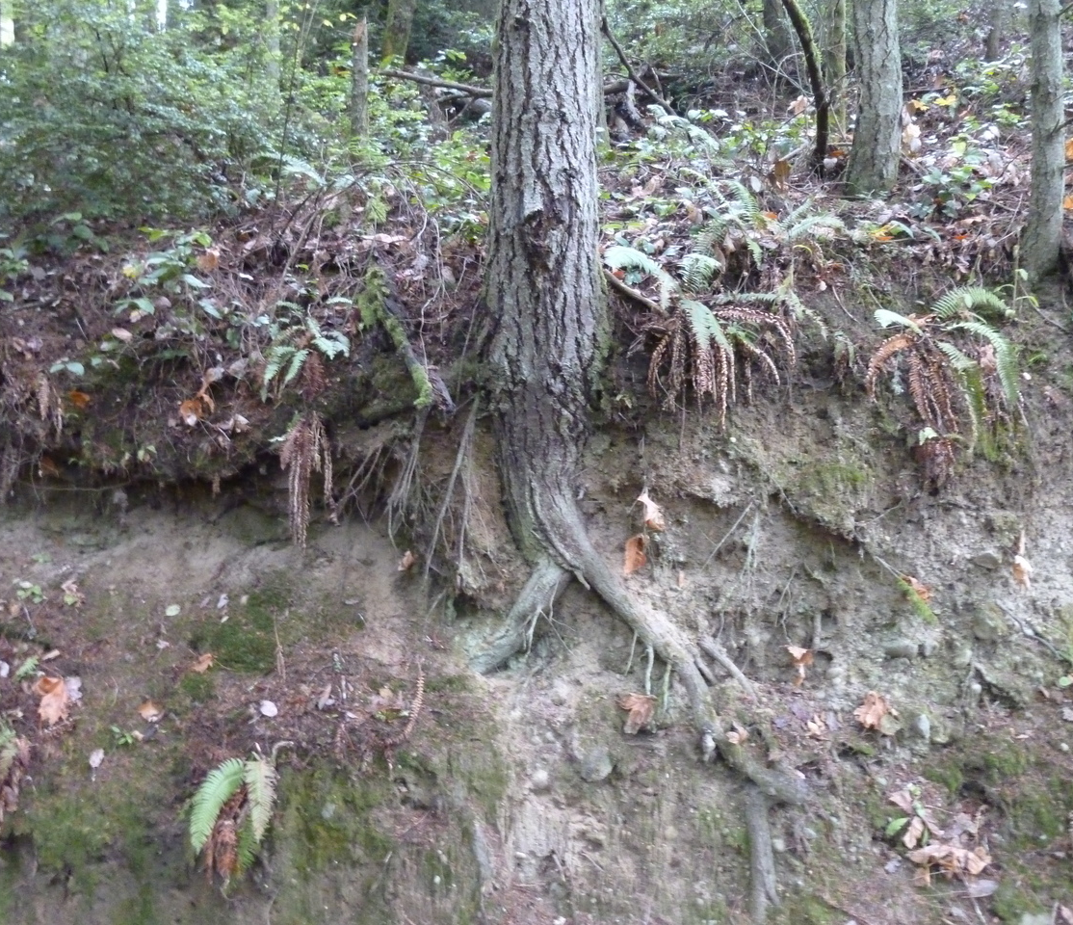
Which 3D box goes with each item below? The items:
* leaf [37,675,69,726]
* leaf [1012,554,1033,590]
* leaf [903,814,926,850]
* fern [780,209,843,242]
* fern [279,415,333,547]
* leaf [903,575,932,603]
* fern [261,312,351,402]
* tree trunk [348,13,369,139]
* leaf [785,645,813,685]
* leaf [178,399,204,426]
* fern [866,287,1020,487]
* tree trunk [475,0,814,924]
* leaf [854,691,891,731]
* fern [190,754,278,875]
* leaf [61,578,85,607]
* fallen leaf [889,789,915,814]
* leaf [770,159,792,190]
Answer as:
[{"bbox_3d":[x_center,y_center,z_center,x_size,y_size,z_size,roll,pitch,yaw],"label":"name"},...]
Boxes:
[{"bbox_3d":[-1.875,0.920,3.450,0.127,0.194,0.090,0,0,0],"label":"leaf"},{"bbox_3d":[2.074,0.467,3.800,0.082,0.156,0.060,0,0,0],"label":"leaf"},{"bbox_3d":[1.337,1.307,3.150,0.082,0.129,0.060,0,0,0],"label":"leaf"},{"bbox_3d":[1.400,-1.195,4.500,0.321,0.156,0.250,0,0,0],"label":"fern"},{"bbox_3d":[-0.959,0.074,3.700,0.224,0.560,0.200,0,0,0],"label":"fern"},{"bbox_3d":[1.583,0.526,3.700,0.120,0.120,0.080,0,0,0],"label":"leaf"},{"bbox_3d":[-1.010,-0.470,3.900,0.388,0.405,0.300,0,0,0],"label":"fern"},{"bbox_3d":[-1.297,-2.795,6.500,0.140,0.928,0.140,0,0,0],"label":"tree trunk"},{"bbox_3d":[1.065,0.820,3.600,0.117,0.171,0.080,0,0,0],"label":"leaf"},{"bbox_3d":[-1.493,-0.214,3.850,0.108,0.117,0.080,0,0,0],"label":"leaf"},{"bbox_3d":[1.760,-0.327,3.850,0.666,0.858,0.400,0,0,0],"label":"fern"},{"bbox_3d":[0.460,0.010,3.750,1.283,3.600,0.800,0,0,0],"label":"tree trunk"},{"bbox_3d":[1.323,0.975,3.500,0.144,0.159,0.080,0,0,0],"label":"leaf"},{"bbox_3d":[-1.123,1.323,3.300,0.321,0.471,0.250,0,0,0],"label":"fern"},{"bbox_3d":[-1.875,0.528,3.600,0.093,0.117,0.070,0,0,0],"label":"leaf"},{"bbox_3d":[1.396,1.293,3.400,0.096,0.096,0.070,0,0,0],"label":"fallen leaf"},{"bbox_3d":[1.426,-1.685,5.200,0.124,0.180,0.090,0,0,0],"label":"leaf"}]

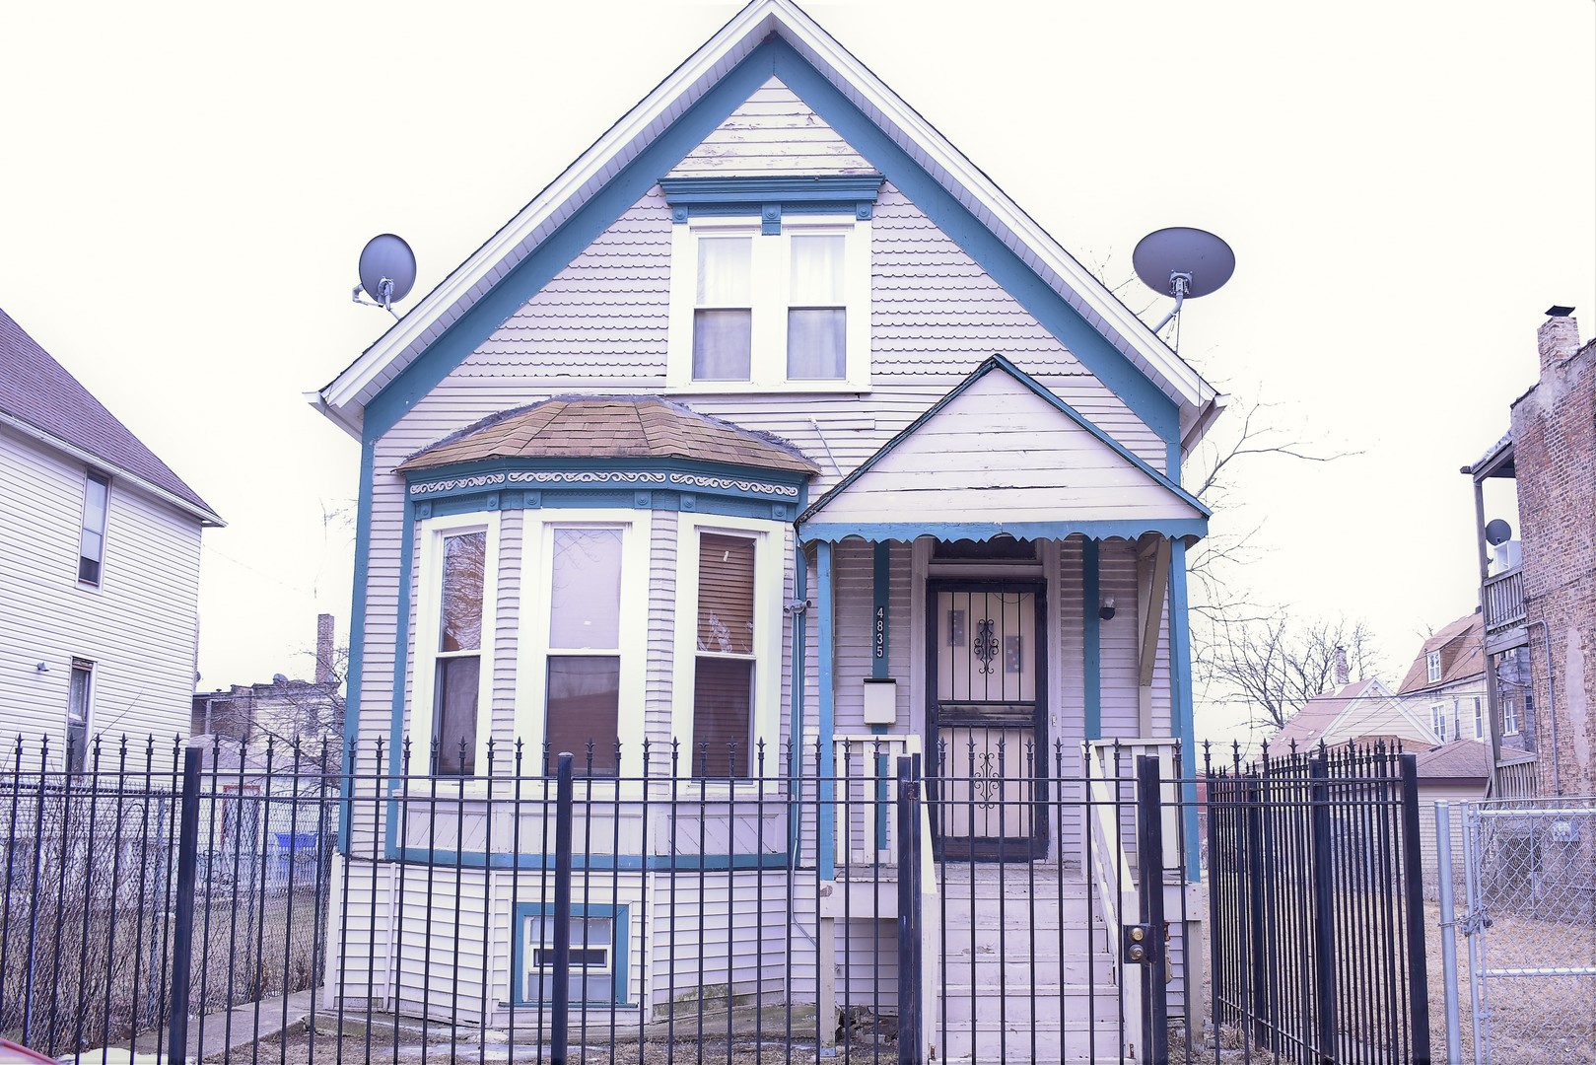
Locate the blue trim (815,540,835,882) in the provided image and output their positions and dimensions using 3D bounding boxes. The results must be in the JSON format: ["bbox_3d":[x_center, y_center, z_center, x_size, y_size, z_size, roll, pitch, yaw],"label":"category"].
[{"bbox_3d":[0.188,1.173,9.772,0.088,2.232,0.088,-1,-9,4],"label":"blue trim"}]

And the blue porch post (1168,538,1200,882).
[{"bbox_3d":[2.541,1.156,9.595,0.088,2.199,0.088,-1,-9,4],"label":"blue porch post"}]

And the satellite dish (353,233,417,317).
[{"bbox_3d":[-3.497,-2.165,12.362,0.520,0.660,0.500,6,-10,-33],"label":"satellite dish"}]

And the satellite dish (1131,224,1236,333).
[{"bbox_3d":[3.121,-2.022,11.834,0.820,0.820,0.550,-3,-9,21],"label":"satellite dish"}]

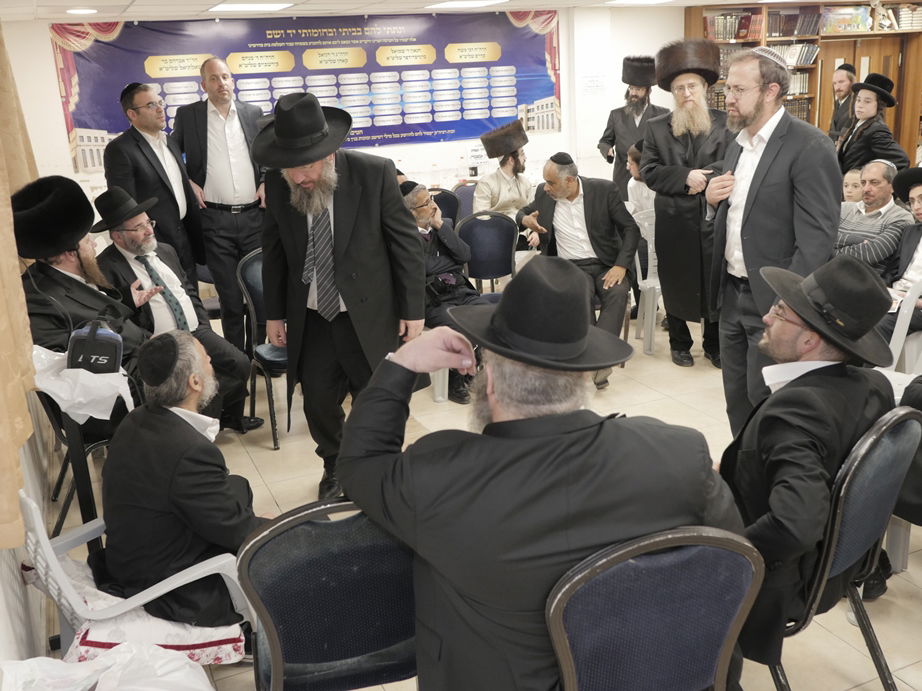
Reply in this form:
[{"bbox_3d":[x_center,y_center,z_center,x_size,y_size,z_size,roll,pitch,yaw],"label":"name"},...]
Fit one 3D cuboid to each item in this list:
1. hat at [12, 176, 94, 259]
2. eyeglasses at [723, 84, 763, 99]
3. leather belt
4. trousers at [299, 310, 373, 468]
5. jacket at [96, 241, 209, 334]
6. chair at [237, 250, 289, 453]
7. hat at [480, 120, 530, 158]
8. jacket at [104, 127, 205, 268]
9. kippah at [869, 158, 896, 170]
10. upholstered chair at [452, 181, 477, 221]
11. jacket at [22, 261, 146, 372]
[{"bbox_3d":[-1.796,-0.559,3.720,0.380,0.200,0.370,-19,19,-21],"label":"hat"},{"bbox_3d":[0.982,-0.874,2.920,0.140,0.045,0.140,-15,18,-13],"label":"eyeglasses"},{"bbox_3d":[-1.314,-0.794,4.900,0.360,0.055,0.270,-9,17,-19],"label":"leather belt"},{"bbox_3d":[-0.530,0.132,3.718,0.420,0.840,0.340,-3,16,1],"label":"trousers"},{"bbox_3d":[-1.562,-0.257,4.340,0.530,0.600,0.400,-15,20,-37],"label":"jacket"},{"bbox_3d":[-0.864,-0.022,4.397,0.440,0.930,0.540,-11,18,-26],"label":"chair"},{"bbox_3d":[0.321,-1.525,6.278,0.310,0.180,0.310,-22,13,11],"label":"hat"},{"bbox_3d":[-1.646,-0.777,4.588,0.340,0.760,0.500,7,19,31],"label":"jacket"},{"bbox_3d":[2.170,-0.925,4.367,0.150,0.045,0.150,20,2,-33],"label":"kippah"},{"bbox_3d":[0.142,-1.034,7.816,0.450,0.920,0.560,-6,16,-11],"label":"upholstered chair"},{"bbox_3d":[-1.590,-0.105,3.580,0.450,0.570,0.480,-7,16,8],"label":"jacket"}]

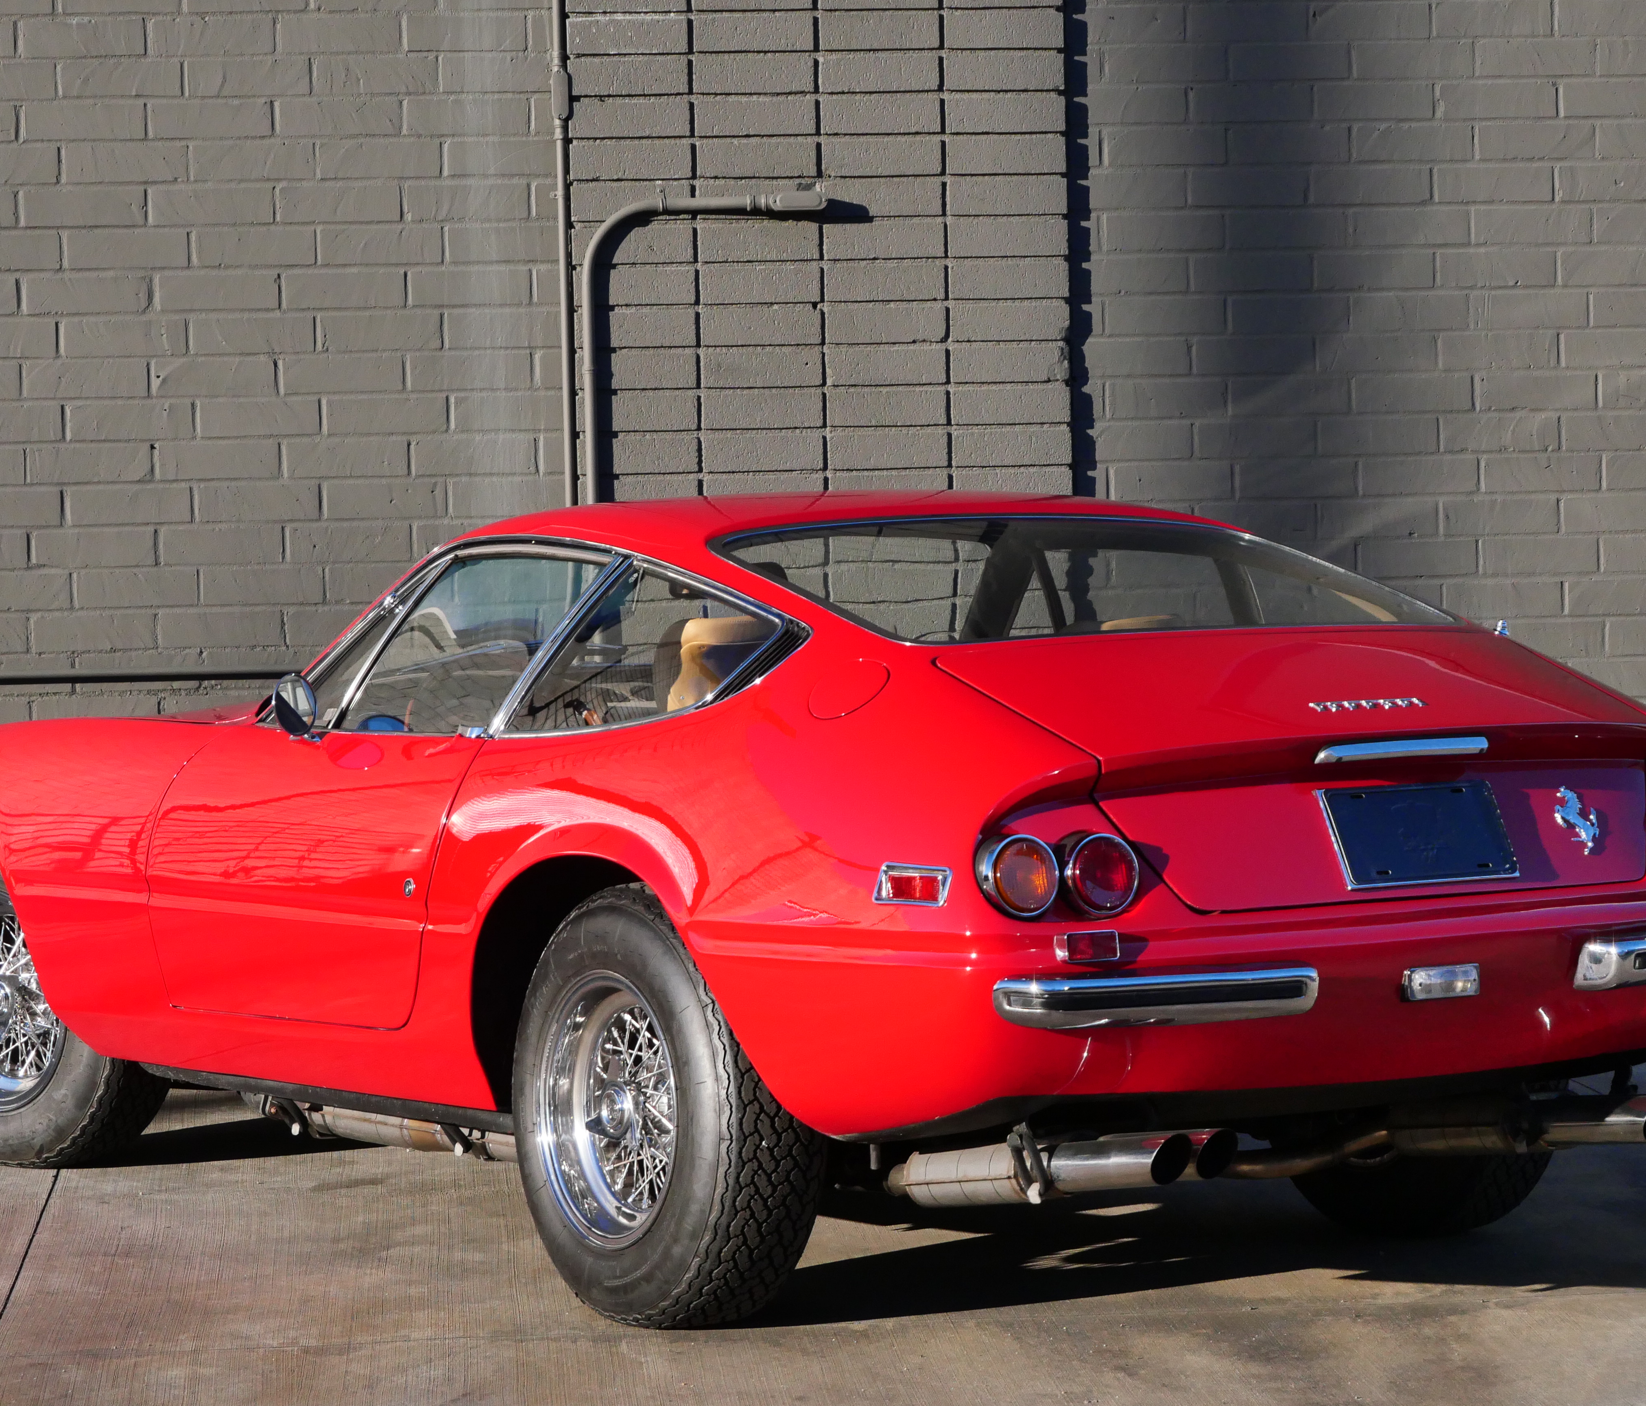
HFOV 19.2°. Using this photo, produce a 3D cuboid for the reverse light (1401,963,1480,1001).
[{"bbox_3d":[0.877,0.395,6.896,0.122,0.050,0.032,-2,2,-32],"label":"reverse light"}]

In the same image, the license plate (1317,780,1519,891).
[{"bbox_3d":[0.860,0.191,7.013,0.310,0.156,0.020,-3,-22,-32],"label":"license plate"}]

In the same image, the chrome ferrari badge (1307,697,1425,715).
[{"bbox_3d":[0.777,0.003,6.917,0.194,0.010,0.027,-3,25,-31],"label":"chrome ferrari badge"}]

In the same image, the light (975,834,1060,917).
[{"bbox_3d":[0.261,0.234,6.635,0.113,0.113,0.060,-2,2,-32],"label":"light"}]

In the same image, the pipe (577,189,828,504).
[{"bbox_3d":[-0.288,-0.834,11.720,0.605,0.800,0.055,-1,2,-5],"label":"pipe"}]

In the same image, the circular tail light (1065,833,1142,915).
[{"bbox_3d":[0.377,0.235,6.751,0.114,0.114,0.055,-3,3,-32],"label":"circular tail light"}]

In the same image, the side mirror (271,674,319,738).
[{"bbox_3d":[-0.918,0.002,8.402,0.104,0.117,0.055,-3,3,-42],"label":"side mirror"}]

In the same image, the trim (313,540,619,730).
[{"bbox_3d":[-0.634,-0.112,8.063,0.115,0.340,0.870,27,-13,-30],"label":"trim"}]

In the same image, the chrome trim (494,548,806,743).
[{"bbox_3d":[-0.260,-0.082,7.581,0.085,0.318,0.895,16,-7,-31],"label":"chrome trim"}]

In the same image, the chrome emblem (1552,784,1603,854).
[{"bbox_3d":[1.103,0.170,7.107,0.082,0.112,0.012,-2,-24,-32],"label":"chrome emblem"}]

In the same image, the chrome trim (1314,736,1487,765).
[{"bbox_3d":[0.828,0.067,6.969,0.285,0.030,0.040,-2,2,-32],"label":"chrome trim"}]

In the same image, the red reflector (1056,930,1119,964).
[{"bbox_3d":[0.362,0.334,6.677,0.091,0.046,0.040,-3,3,-32],"label":"red reflector"}]

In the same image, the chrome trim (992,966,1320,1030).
[{"bbox_3d":[0.455,0.409,6.702,0.492,0.073,0.124,-2,2,-26],"label":"chrome trim"}]

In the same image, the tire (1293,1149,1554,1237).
[{"bbox_3d":[0.938,0.554,8.135,0.215,0.665,0.665,-2,2,-32],"label":"tire"}]

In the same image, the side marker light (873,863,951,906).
[{"bbox_3d":[0.125,0.249,6.585,0.022,0.054,0.138,21,-13,-38],"label":"side marker light"}]

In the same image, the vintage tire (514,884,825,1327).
[{"bbox_3d":[-0.242,0.611,7.451,0.209,0.662,0.672,-3,3,-32],"label":"vintage tire"}]

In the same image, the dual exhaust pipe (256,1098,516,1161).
[{"bbox_3d":[-0.734,0.738,8.707,0.199,0.119,1.095,-3,3,-32],"label":"dual exhaust pipe"}]

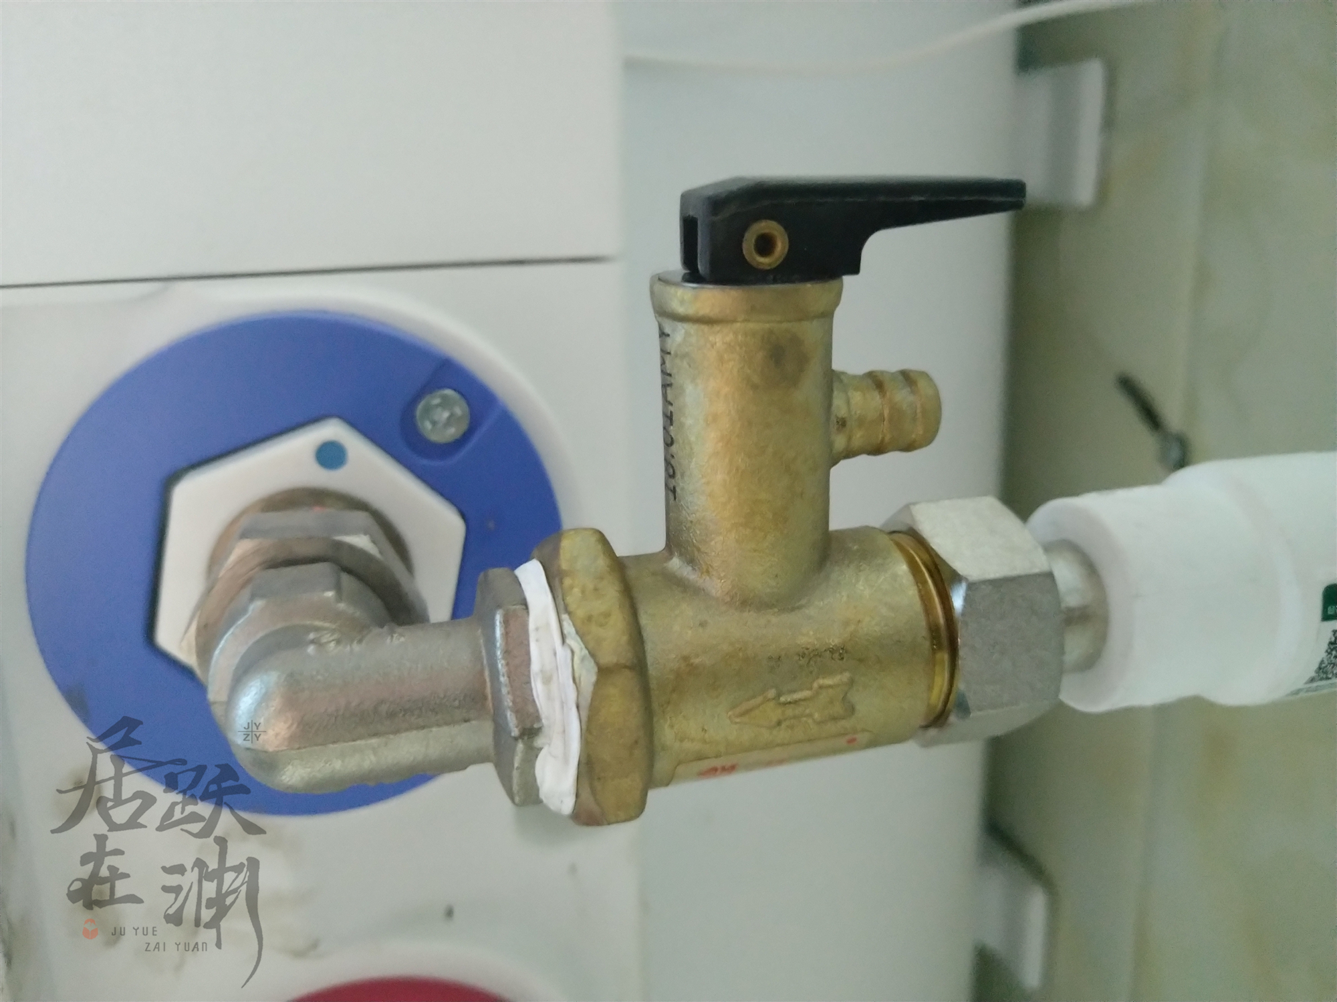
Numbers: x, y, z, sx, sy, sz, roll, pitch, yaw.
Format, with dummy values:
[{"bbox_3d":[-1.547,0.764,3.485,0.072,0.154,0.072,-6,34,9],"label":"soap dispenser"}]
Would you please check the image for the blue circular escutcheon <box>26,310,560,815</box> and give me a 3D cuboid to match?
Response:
[{"bbox_3d":[-0.053,0.010,0.155,0.075,0.075,0.007,-5,10,-16],"label":"blue circular escutcheon"}]

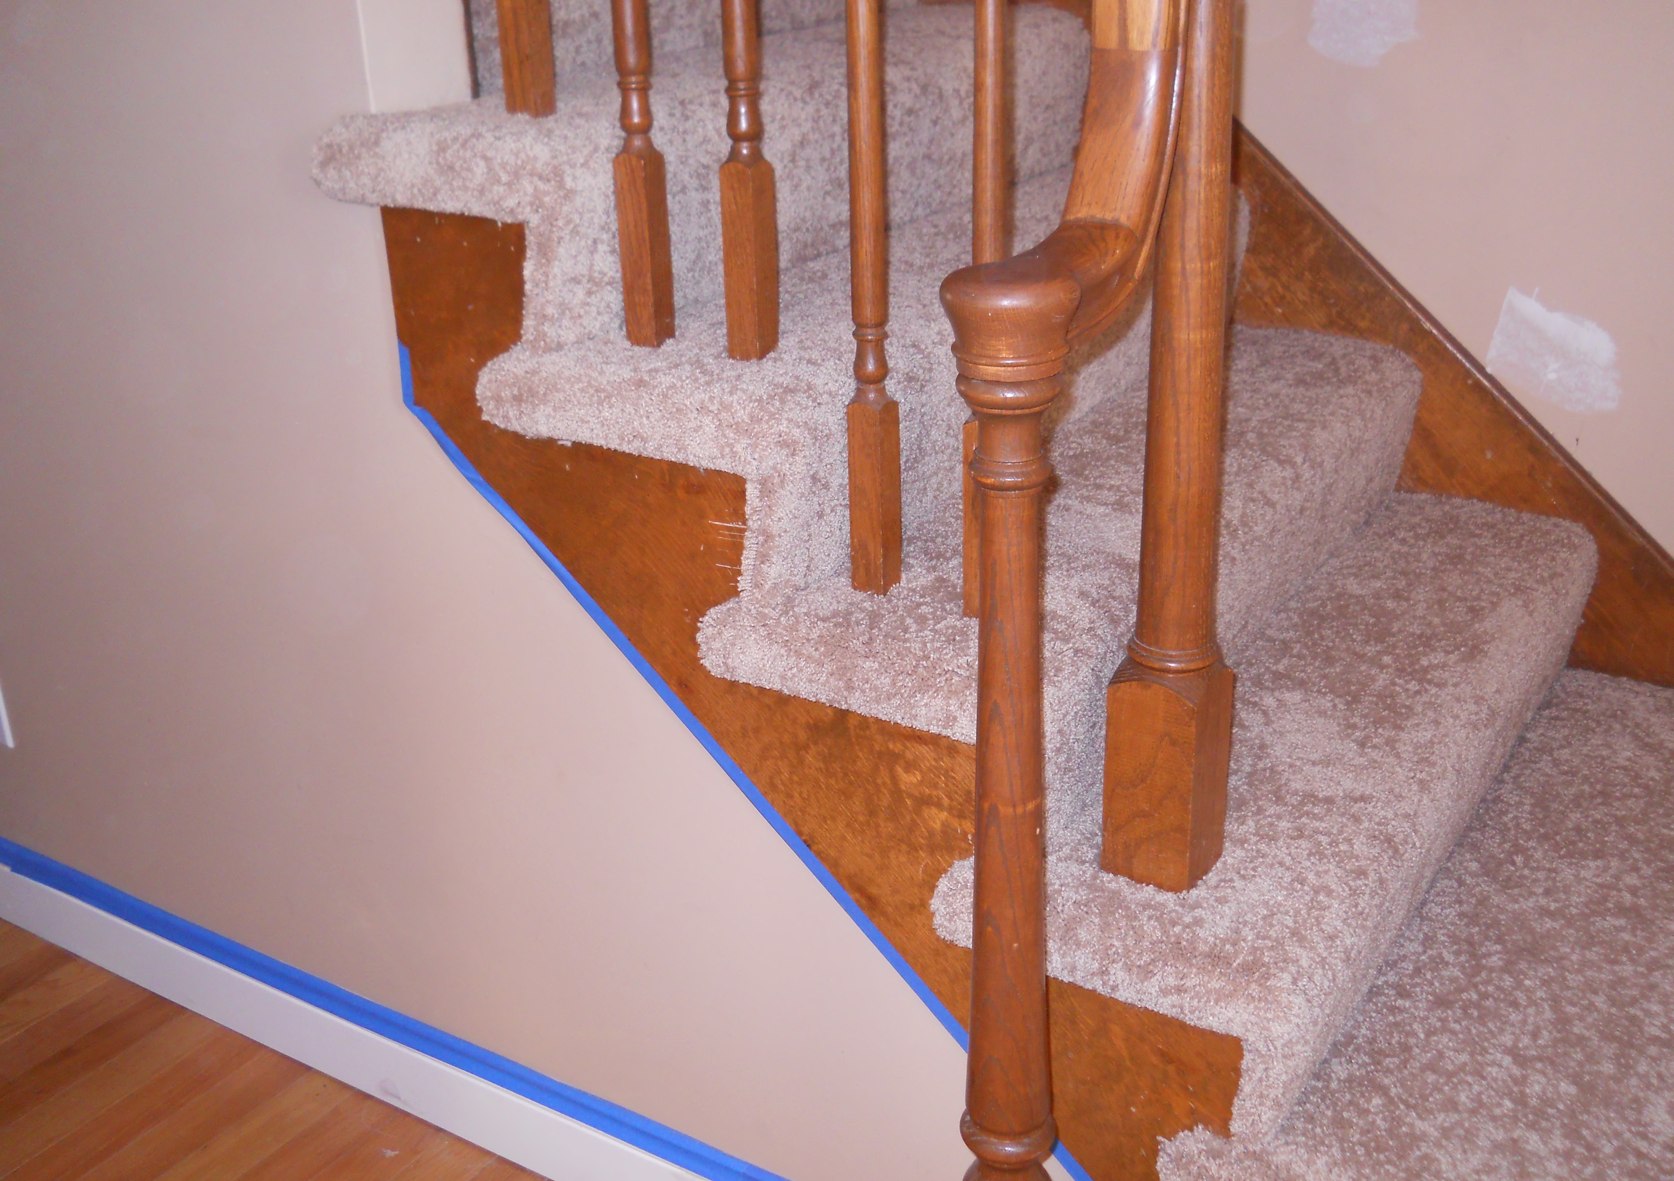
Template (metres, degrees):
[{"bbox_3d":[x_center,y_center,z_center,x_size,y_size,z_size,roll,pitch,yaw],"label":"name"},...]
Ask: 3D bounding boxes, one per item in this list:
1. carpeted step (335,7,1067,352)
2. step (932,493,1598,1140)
[{"bbox_3d":[-0.081,-0.529,2.098,0.295,0.206,1.119,13,27,30],"label":"carpeted step"},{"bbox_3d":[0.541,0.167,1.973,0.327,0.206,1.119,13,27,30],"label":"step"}]

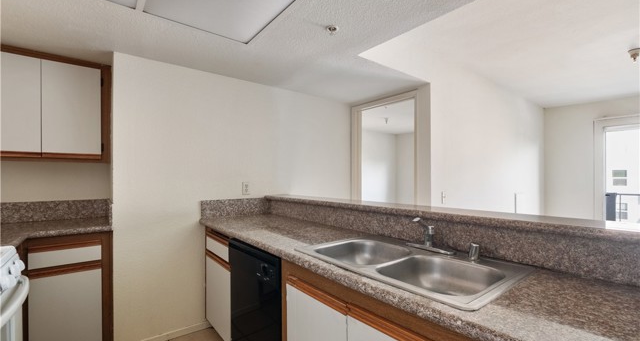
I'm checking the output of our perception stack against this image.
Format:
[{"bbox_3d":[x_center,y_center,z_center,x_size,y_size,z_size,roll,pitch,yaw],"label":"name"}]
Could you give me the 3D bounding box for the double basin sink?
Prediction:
[{"bbox_3d":[0.358,0.474,1.170,0.525,0.185,0.835,1,-2,-40],"label":"double basin sink"}]

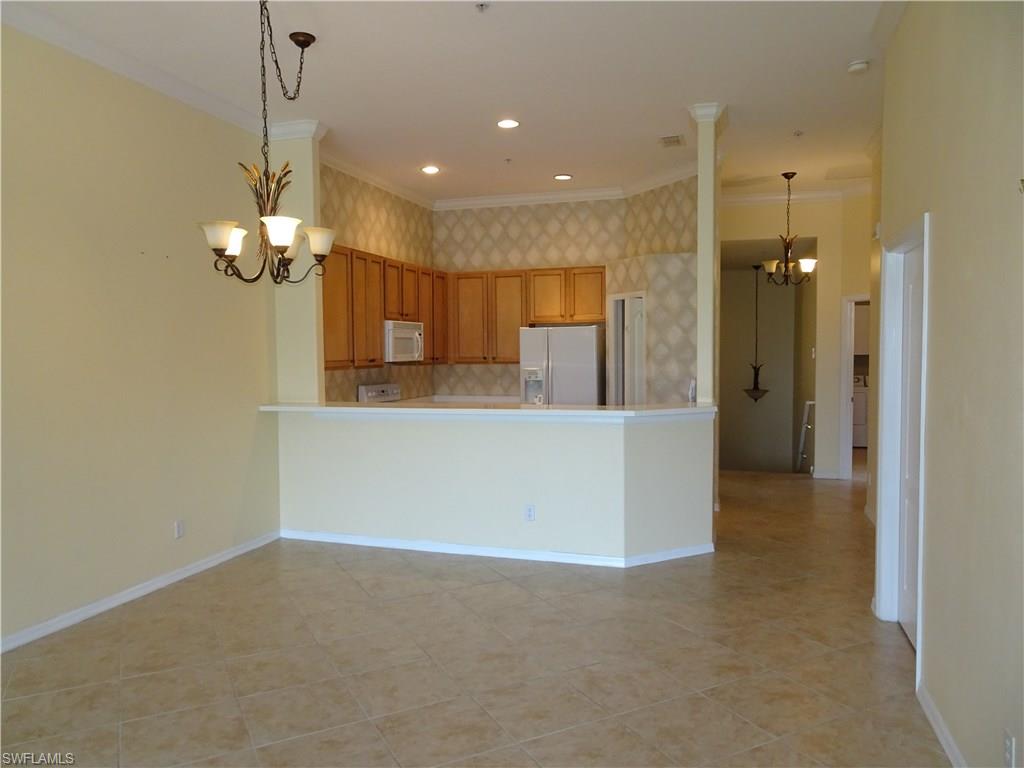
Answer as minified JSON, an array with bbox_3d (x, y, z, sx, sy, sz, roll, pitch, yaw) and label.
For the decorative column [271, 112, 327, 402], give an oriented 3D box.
[{"bbox_3d":[-1.703,-0.942,5.747,0.505,2.221,0.202,0,3,18],"label":"decorative column"}]

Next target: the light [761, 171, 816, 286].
[{"bbox_3d":[2.887,-1.611,7.415,0.580,1.158,0.560,0,3,18],"label":"light"}]

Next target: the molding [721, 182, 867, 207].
[{"bbox_3d":[3.230,-2.177,8.218,1.547,0.115,0.120,0,3,18],"label":"molding"}]

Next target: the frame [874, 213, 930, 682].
[{"bbox_3d":[2.003,0.304,3.551,0.150,2.102,0.969,0,3,18],"label":"frame"}]

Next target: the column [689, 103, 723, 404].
[{"bbox_3d":[1.477,-0.963,5.419,0.260,2.221,0.260,0,3,18],"label":"column"}]

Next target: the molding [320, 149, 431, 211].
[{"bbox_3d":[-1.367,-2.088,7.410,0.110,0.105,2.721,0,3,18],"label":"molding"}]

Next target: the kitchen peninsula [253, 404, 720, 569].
[{"bbox_3d":[-0.194,0.719,5.609,3.475,1.120,0.980,0,3,18],"label":"kitchen peninsula"}]

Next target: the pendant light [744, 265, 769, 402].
[{"bbox_3d":[3.849,-0.781,11.150,0.400,2.149,0.400,0,3,18],"label":"pendant light"}]

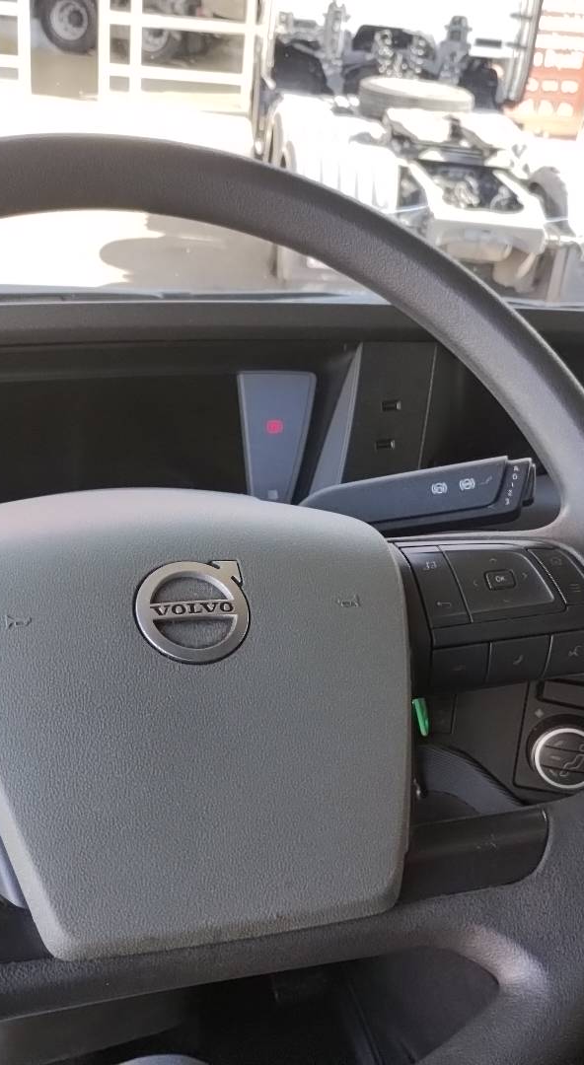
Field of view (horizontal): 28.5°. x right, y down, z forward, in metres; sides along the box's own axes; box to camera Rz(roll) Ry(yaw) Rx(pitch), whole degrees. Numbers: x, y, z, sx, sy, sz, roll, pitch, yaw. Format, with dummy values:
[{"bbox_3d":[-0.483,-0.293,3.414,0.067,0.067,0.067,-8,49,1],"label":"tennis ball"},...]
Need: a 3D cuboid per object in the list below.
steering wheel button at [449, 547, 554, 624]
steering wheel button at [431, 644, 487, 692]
[{"bbox_3d":[0.090,0.021,0.505,0.040,0.008,0.042,-10,49,-10],"label":"steering wheel button"},{"bbox_3d":[0.071,0.055,0.489,0.025,0.021,0.008,-3,20,-12],"label":"steering wheel button"}]

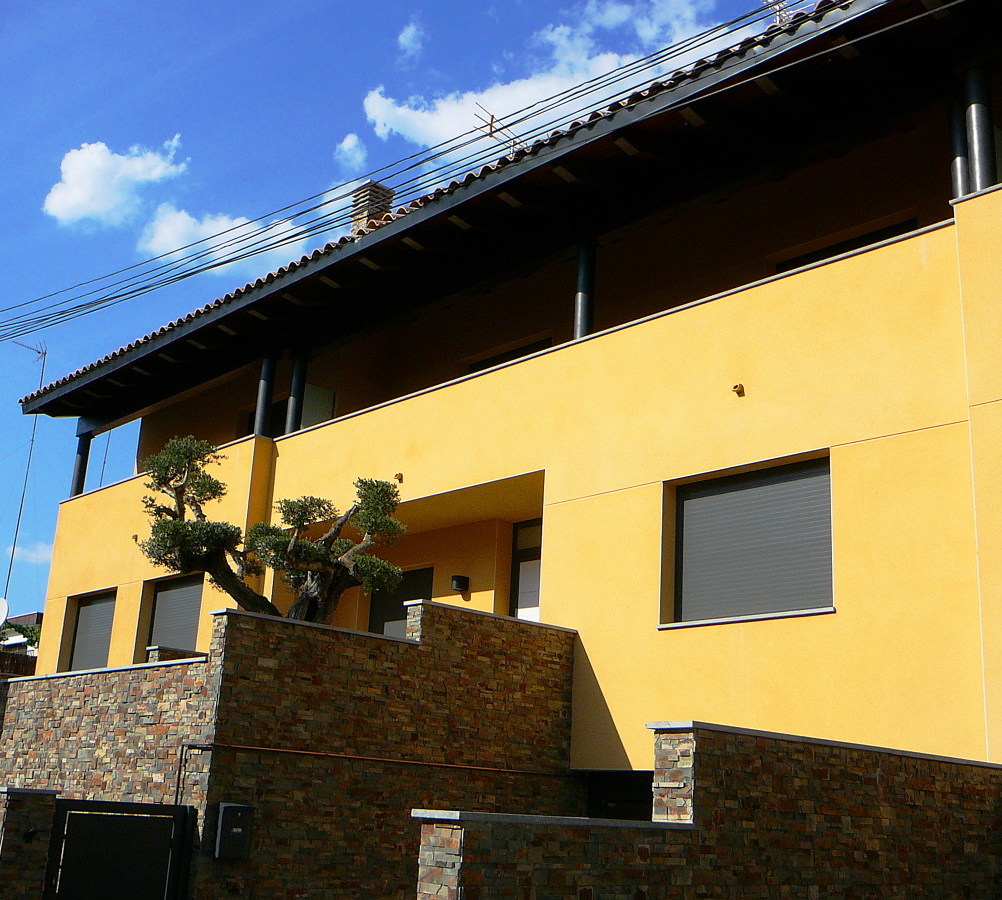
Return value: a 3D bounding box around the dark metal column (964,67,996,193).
[{"bbox_3d":[3.743,-2.476,9.501,0.189,1.183,0.189,18,-22,-40],"label":"dark metal column"}]

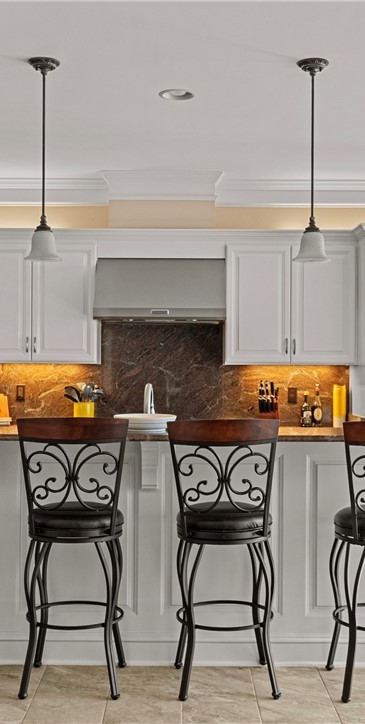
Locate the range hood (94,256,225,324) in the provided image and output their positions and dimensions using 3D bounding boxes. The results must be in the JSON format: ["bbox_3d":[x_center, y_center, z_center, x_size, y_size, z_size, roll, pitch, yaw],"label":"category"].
[{"bbox_3d":[-0.157,-0.512,6.260,0.914,0.445,0.480,0,0,0],"label":"range hood"}]

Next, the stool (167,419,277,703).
[{"bbox_3d":[0.167,0.804,3.711,0.445,1.150,0.510,0,0,0],"label":"stool"}]

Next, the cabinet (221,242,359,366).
[{"bbox_3d":[0.770,-0.419,6.366,0.942,0.873,0.350,0,0,0],"label":"cabinet"}]

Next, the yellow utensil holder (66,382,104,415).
[{"bbox_3d":[-0.699,0.305,6.299,0.265,0.310,0.170,0,0,0],"label":"yellow utensil holder"}]

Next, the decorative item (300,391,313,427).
[{"bbox_3d":[0.899,0.343,6.350,0.080,0.267,0.080,0,0,0],"label":"decorative item"}]

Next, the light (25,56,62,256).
[{"bbox_3d":[-0.628,-0.909,3.965,0.172,0.893,0.172,0,0,0],"label":"light"}]

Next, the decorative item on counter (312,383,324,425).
[{"bbox_3d":[0.988,0.318,6.380,0.078,0.315,0.078,0,0,0],"label":"decorative item on counter"}]

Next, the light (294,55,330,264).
[{"bbox_3d":[0.588,-0.903,3.955,0.172,0.893,0.172,0,0,0],"label":"light"}]

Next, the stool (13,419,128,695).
[{"bbox_3d":[-0.448,0.805,3.700,0.440,1.150,0.530,0,0,-2],"label":"stool"}]

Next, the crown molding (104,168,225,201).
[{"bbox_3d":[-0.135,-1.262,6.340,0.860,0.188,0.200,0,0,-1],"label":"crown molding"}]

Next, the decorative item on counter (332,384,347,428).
[{"bbox_3d":[1.123,0.316,6.242,0.096,0.305,0.096,0,0,0],"label":"decorative item on counter"}]

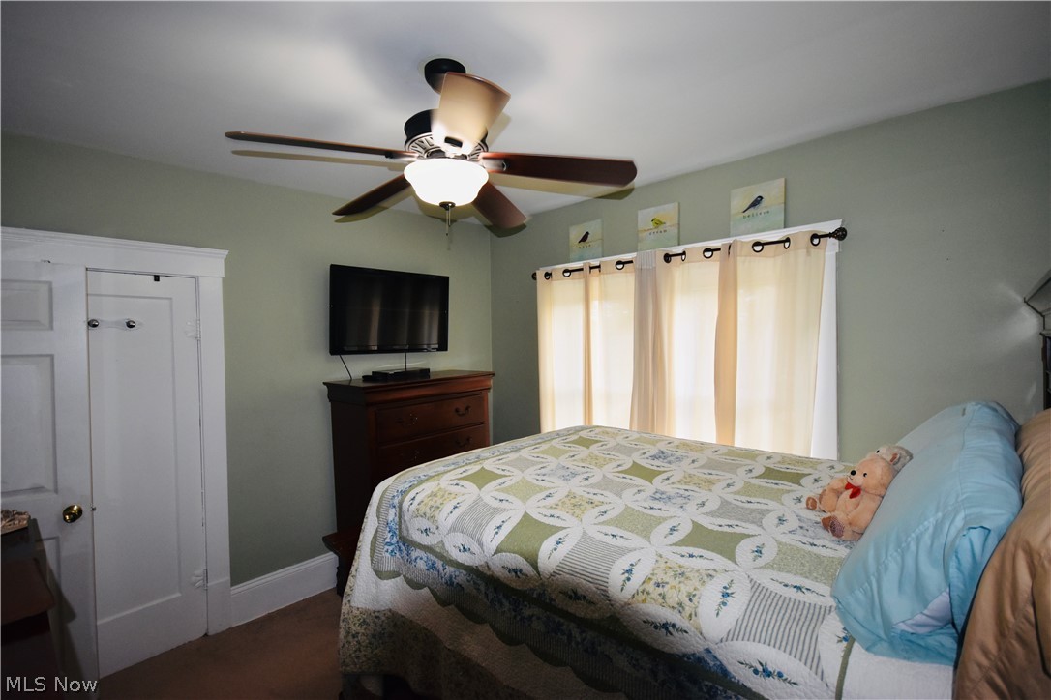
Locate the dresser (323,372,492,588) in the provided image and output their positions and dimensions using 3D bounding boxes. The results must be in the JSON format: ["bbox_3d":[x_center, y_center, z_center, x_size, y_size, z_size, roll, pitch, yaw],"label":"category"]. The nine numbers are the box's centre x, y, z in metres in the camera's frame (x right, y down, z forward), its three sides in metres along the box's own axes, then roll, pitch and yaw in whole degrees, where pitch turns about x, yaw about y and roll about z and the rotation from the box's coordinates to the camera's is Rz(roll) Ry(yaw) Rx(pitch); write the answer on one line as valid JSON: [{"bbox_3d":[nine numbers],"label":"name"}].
[{"bbox_3d":[-0.733,0.870,3.167,0.455,1.366,1.058,1,2,39],"label":"dresser"}]

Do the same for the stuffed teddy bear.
[{"bbox_3d":[0.985,0.435,1.395,0.185,0.230,0.215,15,5,11],"label":"stuffed teddy bear"}]

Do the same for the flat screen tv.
[{"bbox_3d":[-0.929,-0.265,3.279,0.891,0.570,0.075,-2,4,-45],"label":"flat screen tv"}]

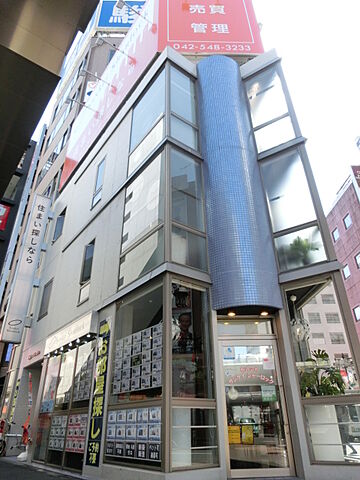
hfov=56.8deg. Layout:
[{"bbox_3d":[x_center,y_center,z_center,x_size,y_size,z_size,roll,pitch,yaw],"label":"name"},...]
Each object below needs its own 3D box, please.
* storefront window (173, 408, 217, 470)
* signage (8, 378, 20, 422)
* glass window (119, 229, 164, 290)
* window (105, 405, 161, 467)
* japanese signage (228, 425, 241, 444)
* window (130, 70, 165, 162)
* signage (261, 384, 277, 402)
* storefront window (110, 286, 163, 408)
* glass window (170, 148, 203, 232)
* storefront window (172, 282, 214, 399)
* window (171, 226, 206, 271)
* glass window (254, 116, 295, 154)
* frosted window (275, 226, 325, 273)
[{"bbox_3d":[0.224,3.029,5.123,0.895,0.809,0.100,19,-35,-32],"label":"storefront window"},{"bbox_3d":[-6.210,6.049,12.529,0.070,1.520,0.400,19,-35,-32],"label":"signage"},{"bbox_3d":[-0.891,0.477,7.455,0.090,0.880,1.890,19,-35,-32],"label":"glass window"},{"bbox_3d":[-0.849,3.415,5.824,0.090,0.880,1.900,19,-35,-32],"label":"window"},{"bbox_3d":[0.970,3.454,5.894,0.210,0.290,0.020,-1,-29,0],"label":"japanese signage"},{"bbox_3d":[-0.963,-3.658,9.770,0.090,1.980,1.800,19,-35,-32],"label":"window"},{"bbox_3d":[1.646,2.845,6.172,0.291,0.270,0.015,0,-30,-3],"label":"signage"},{"bbox_3d":[-0.835,1.964,6.306,0.100,1.986,1.891,20,-36,-32],"label":"storefront window"},{"bbox_3d":[0.153,-1.149,7.499,0.943,2.026,0.100,19,-35,-32],"label":"glass window"},{"bbox_3d":[0.203,1.733,5.861,0.898,1.944,0.100,19,-35,-32],"label":"storefront window"},{"bbox_3d":[0.176,0.185,6.741,0.910,0.807,0.100,19,-35,-32],"label":"window"},{"bbox_3d":[2.388,-2.647,8.431,0.900,0.746,0.100,-18,-34,27],"label":"glass window"},{"bbox_3d":[2.531,0.200,7.029,0.980,0.880,0.100,-21,-35,32],"label":"frosted window"}]

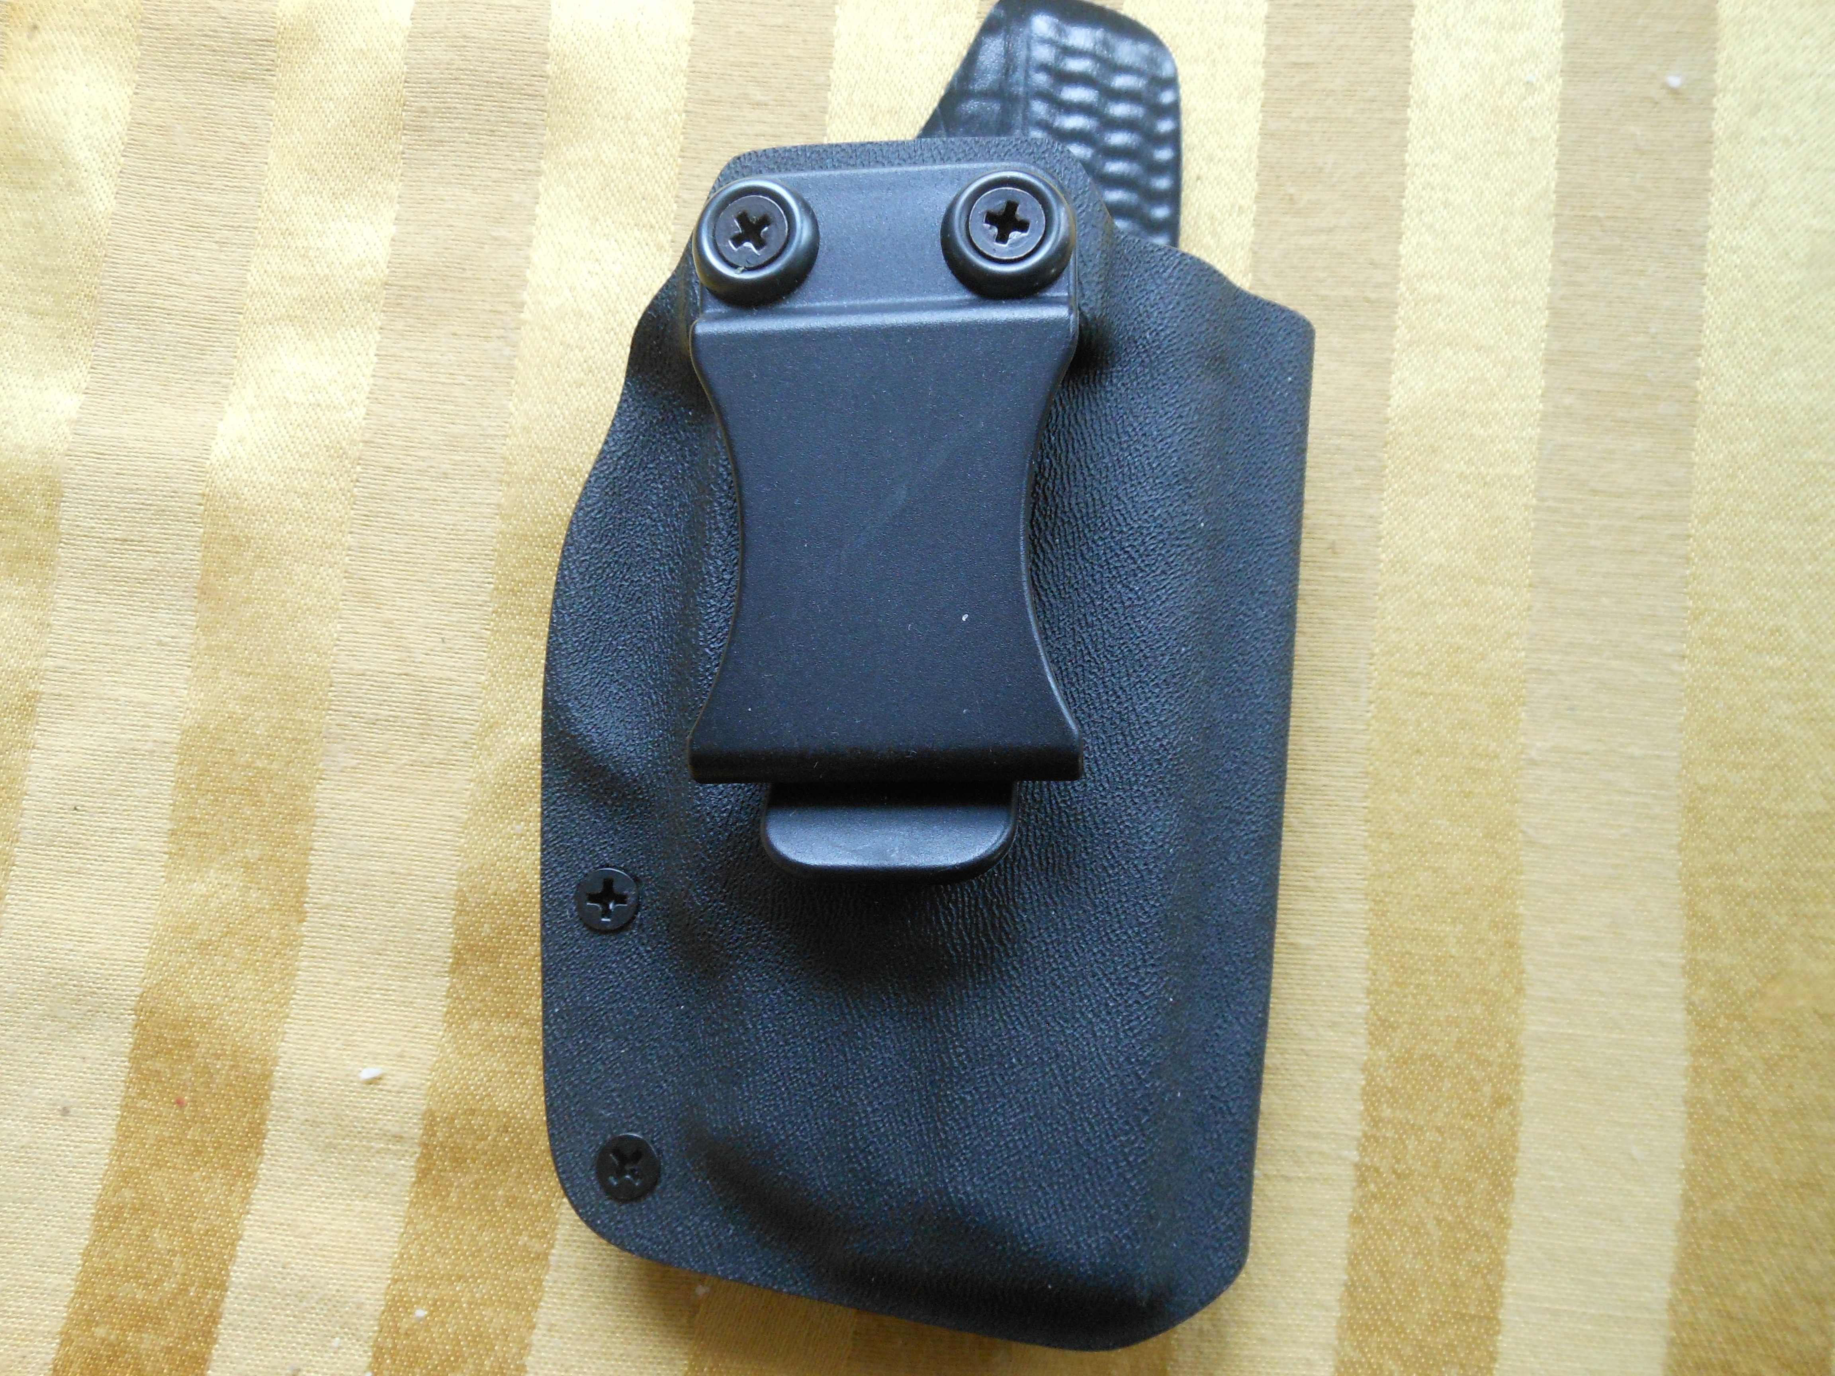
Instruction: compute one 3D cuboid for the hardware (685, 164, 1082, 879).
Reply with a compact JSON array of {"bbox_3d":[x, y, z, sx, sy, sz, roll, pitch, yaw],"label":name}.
[{"bbox_3d":[-0.003,-0.017,0.138,0.040,0.013,0.074,-1,87,7],"label":"hardware"}]

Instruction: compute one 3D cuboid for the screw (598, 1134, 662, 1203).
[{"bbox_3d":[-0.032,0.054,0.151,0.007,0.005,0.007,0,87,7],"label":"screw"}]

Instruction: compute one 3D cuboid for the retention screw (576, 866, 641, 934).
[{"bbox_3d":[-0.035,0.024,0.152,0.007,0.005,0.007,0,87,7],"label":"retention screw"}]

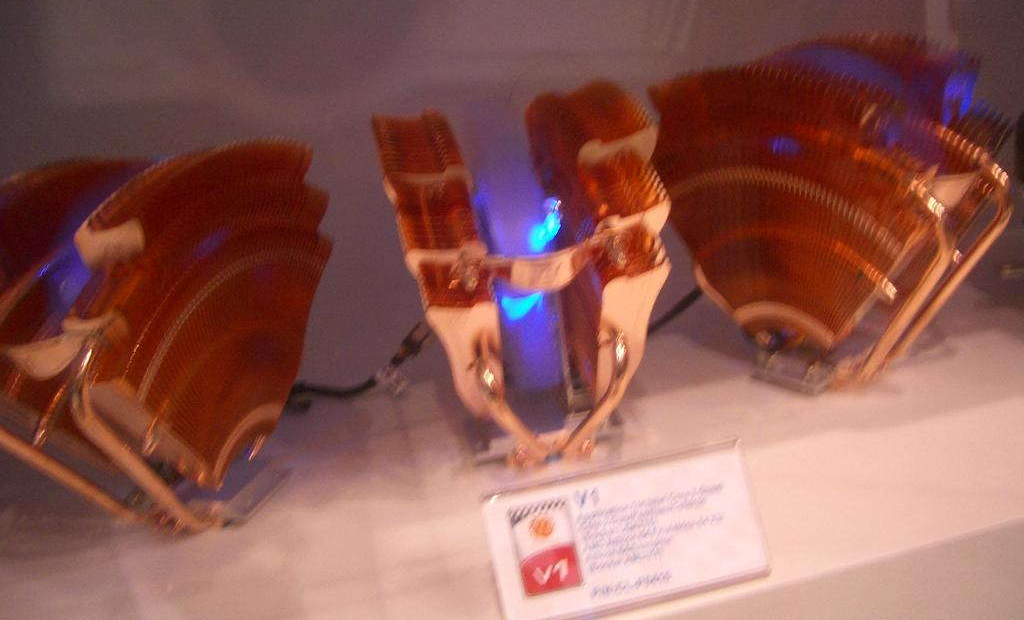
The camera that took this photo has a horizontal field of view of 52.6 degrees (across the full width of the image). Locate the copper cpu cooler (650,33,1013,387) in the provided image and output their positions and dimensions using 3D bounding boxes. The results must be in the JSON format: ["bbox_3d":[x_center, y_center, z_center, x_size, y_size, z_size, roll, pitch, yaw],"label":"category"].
[{"bbox_3d":[0.129,-0.036,0.439,0.092,0.143,0.143,-26,29,-38],"label":"copper cpu cooler"}]

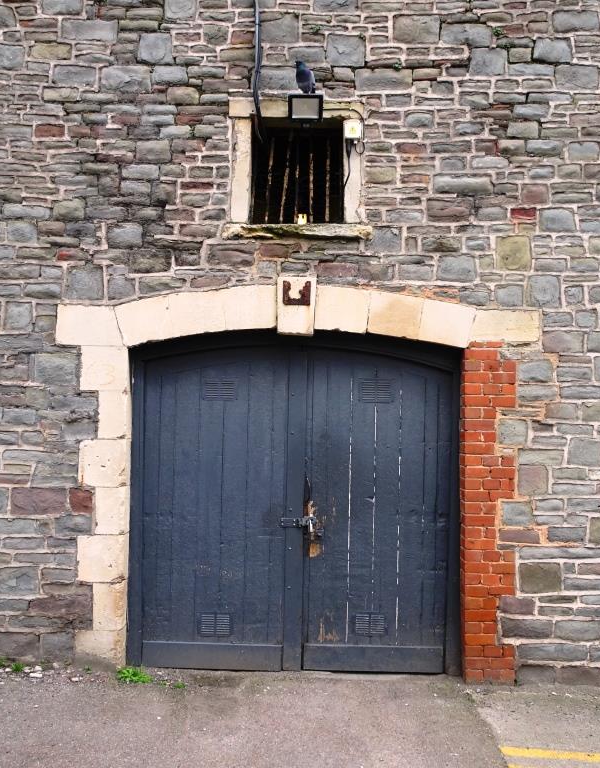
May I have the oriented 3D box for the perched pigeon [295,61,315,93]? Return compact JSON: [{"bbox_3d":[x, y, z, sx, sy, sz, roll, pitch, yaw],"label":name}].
[{"bbox_3d":[0.037,-1.890,4.420,0.125,0.225,0.200,-1,-2,30],"label":"perched pigeon"}]

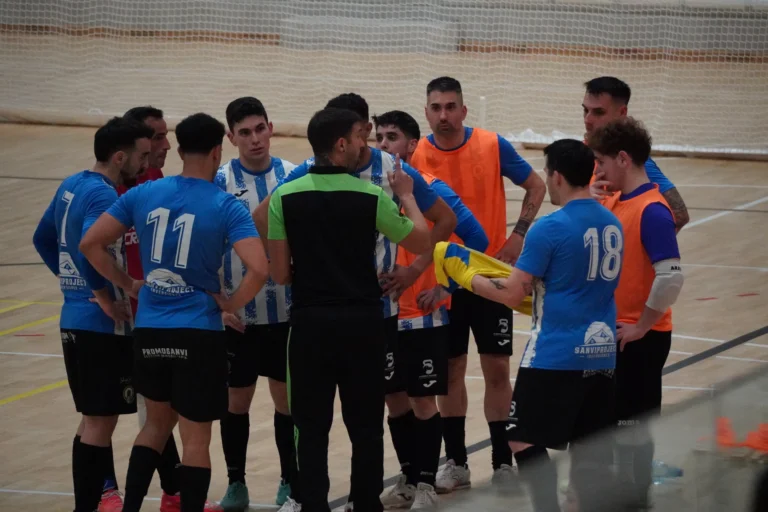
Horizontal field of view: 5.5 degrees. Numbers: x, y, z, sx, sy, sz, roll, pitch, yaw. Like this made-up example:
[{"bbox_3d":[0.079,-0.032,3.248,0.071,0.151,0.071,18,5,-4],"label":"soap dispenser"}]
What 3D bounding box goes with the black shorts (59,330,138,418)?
[{"bbox_3d":[-1.201,0.478,33.800,0.300,0.400,0.370,-5,11,-26],"label":"black shorts"}]

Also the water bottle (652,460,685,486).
[{"bbox_3d":[1.173,0.959,35.452,0.310,0.090,0.090,1,6,2],"label":"water bottle"}]

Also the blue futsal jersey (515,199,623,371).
[{"bbox_3d":[0.752,0.116,32.500,0.330,0.680,0.500,6,8,42],"label":"blue futsal jersey"}]

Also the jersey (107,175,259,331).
[{"bbox_3d":[-0.834,-0.012,33.200,0.590,0.660,0.320,3,6,22],"label":"jersey"}]

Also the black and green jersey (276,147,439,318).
[{"bbox_3d":[-0.175,-0.070,33.900,0.630,0.650,0.330,0,10,0],"label":"black and green jersey"}]

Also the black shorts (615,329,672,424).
[{"bbox_3d":[1.058,0.492,33.600,0.320,0.420,0.370,3,10,16],"label":"black shorts"}]

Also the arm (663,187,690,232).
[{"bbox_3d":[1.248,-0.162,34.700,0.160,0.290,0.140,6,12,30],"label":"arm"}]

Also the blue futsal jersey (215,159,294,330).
[{"bbox_3d":[-0.538,-0.067,34.400,0.480,0.720,0.290,0,6,-12],"label":"blue futsal jersey"}]

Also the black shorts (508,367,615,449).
[{"bbox_3d":[0.723,0.582,32.500,0.360,0.420,0.400,6,8,42],"label":"black shorts"}]

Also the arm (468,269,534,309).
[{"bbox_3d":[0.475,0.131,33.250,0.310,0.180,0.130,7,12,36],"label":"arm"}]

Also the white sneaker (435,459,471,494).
[{"bbox_3d":[0.291,0.956,34.600,0.110,0.120,0.290,5,11,26],"label":"white sneaker"}]

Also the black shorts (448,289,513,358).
[{"bbox_3d":[0.382,0.234,35.050,0.380,0.420,0.280,2,6,12],"label":"black shorts"}]

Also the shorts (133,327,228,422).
[{"bbox_3d":[-0.847,0.481,33.400,0.400,0.410,0.290,4,11,20],"label":"shorts"}]

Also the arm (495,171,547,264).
[{"bbox_3d":[0.597,-0.168,35.050,0.220,0.410,0.180,2,6,10],"label":"arm"}]

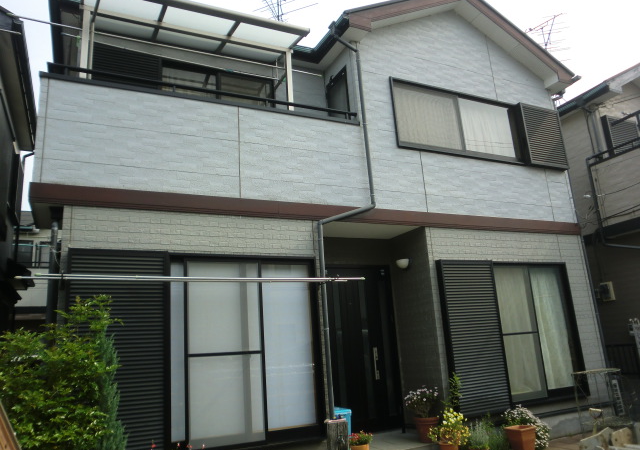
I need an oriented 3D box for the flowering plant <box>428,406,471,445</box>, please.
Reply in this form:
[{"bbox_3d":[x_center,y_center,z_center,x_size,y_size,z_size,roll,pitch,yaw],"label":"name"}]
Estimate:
[{"bbox_3d":[1.654,2.578,6.150,0.501,0.441,0.471,3,-15,-27],"label":"flowering plant"}]

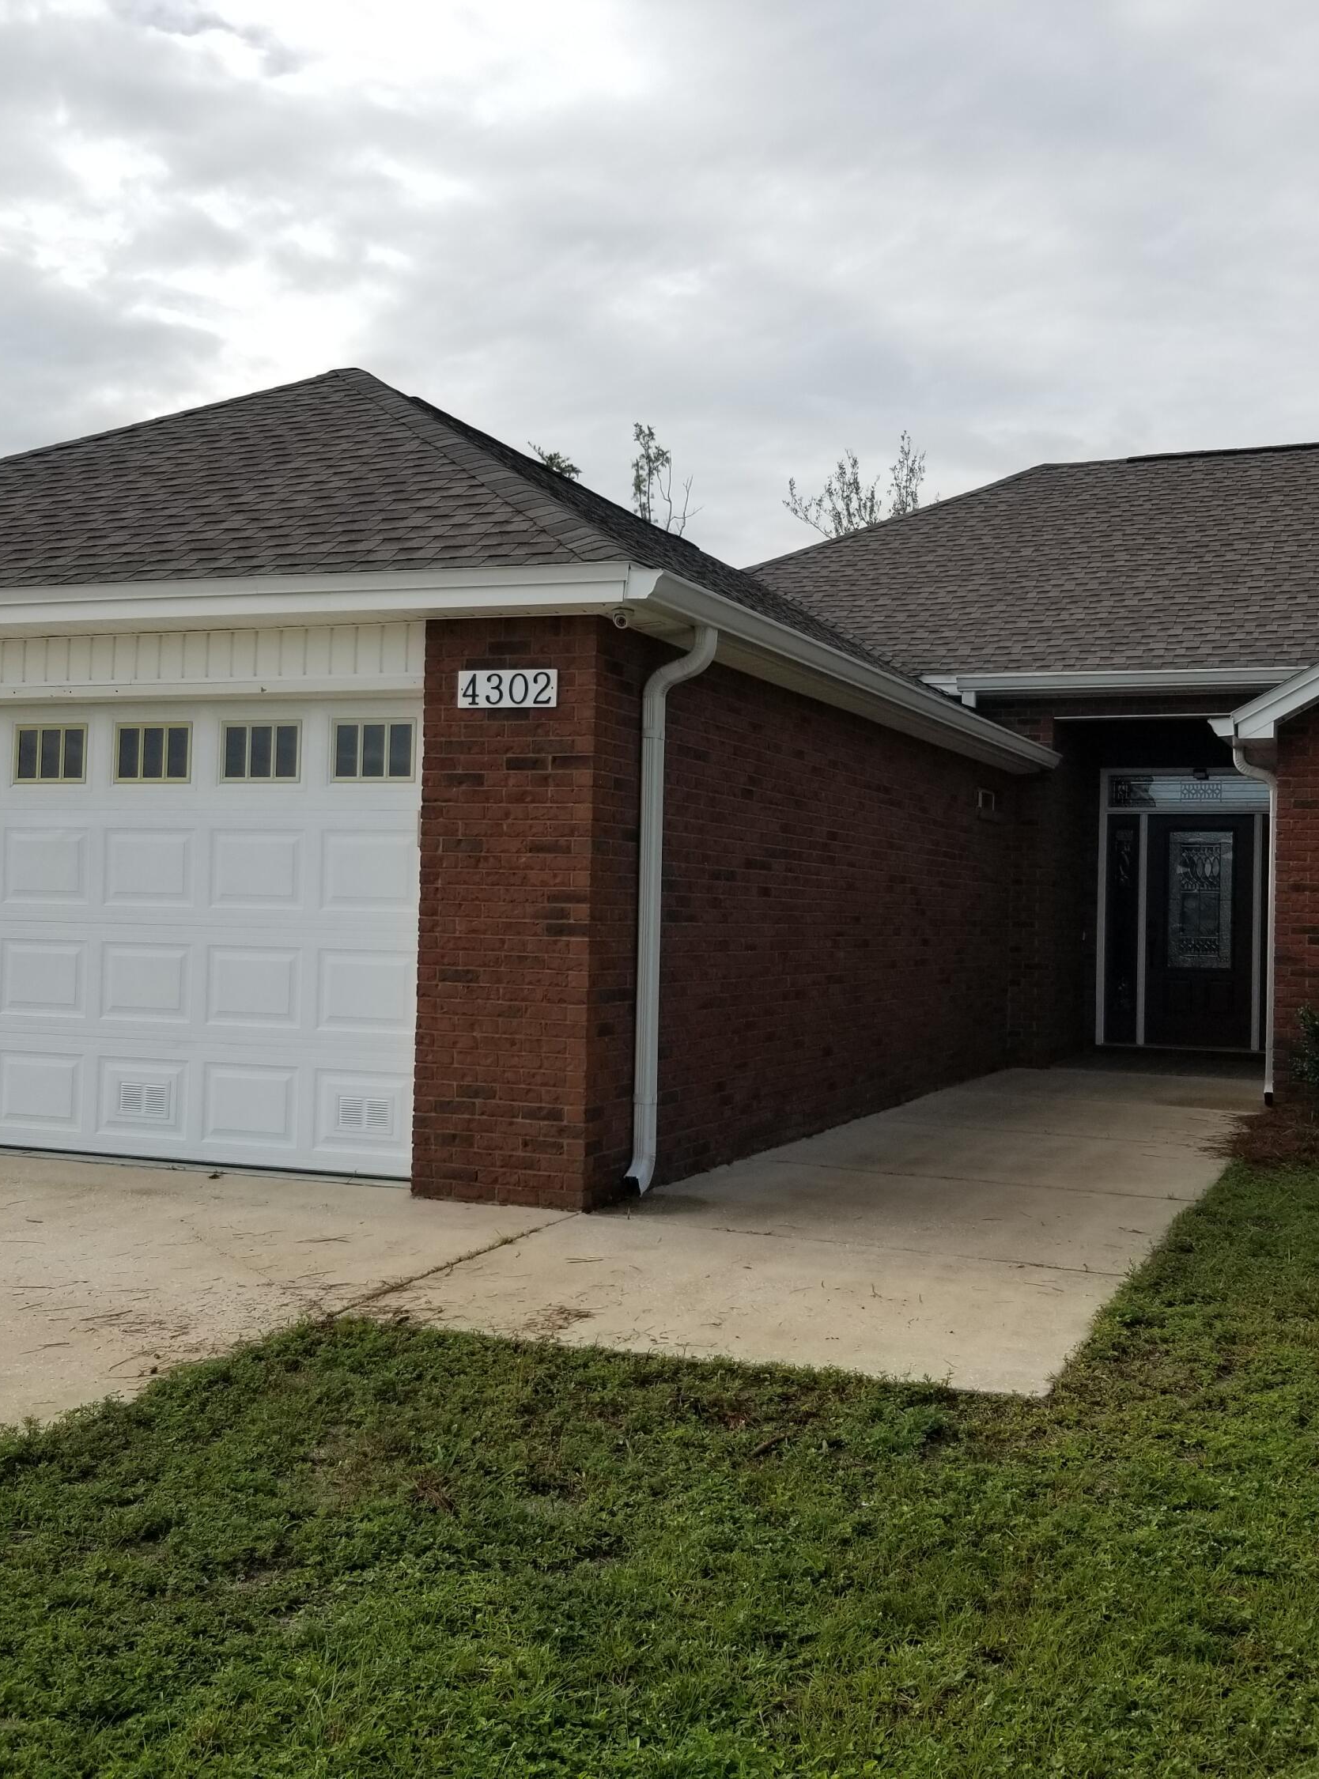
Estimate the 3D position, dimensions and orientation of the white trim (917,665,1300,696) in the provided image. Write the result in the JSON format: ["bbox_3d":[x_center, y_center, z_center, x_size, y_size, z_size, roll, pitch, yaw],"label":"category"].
[{"bbox_3d":[3.403,-1.583,13.561,2.850,0.150,0.140,1,0,21],"label":"white trim"}]

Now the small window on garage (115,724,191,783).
[{"bbox_3d":[-2.362,-0.636,8.319,0.423,0.287,0.050,1,0,21],"label":"small window on garage"}]

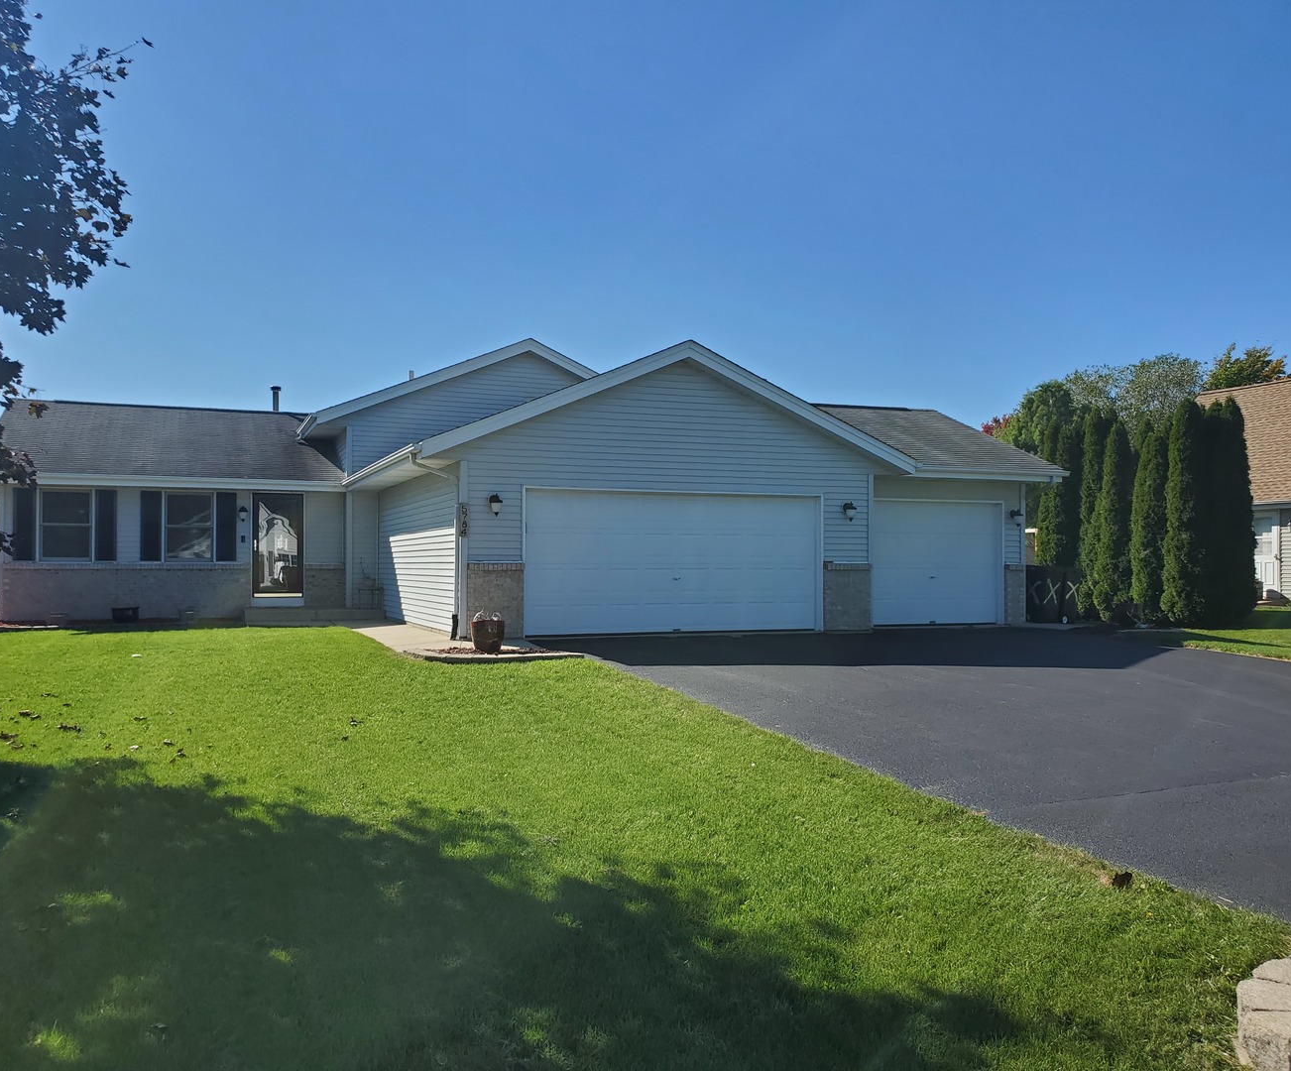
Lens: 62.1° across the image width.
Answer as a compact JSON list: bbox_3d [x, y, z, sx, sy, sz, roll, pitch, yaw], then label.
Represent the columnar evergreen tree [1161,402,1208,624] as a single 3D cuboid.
[{"bbox_3d":[9.996,-0.438,19.890,0.889,4.082,0.889,0,-2,-23],"label":"columnar evergreen tree"}]

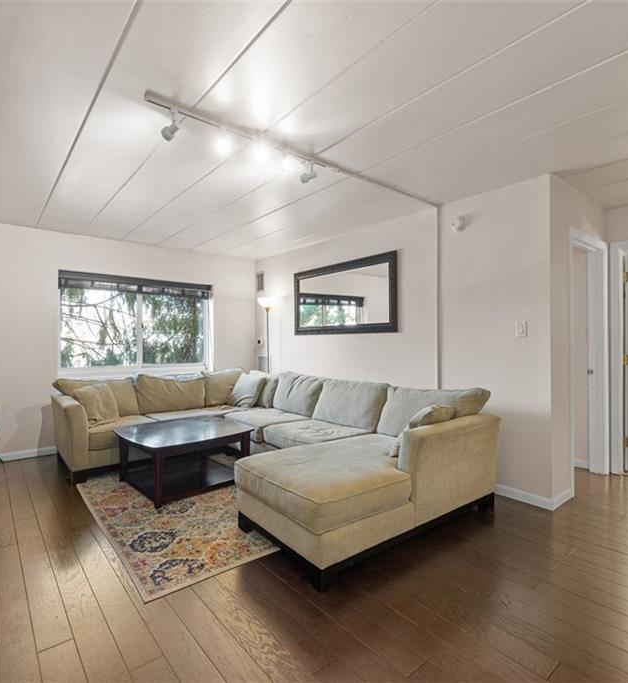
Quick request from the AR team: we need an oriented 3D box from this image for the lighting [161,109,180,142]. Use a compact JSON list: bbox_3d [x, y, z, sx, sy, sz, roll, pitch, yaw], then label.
[{"bbox_3d":[-0.723,-1.088,2.006,0.110,0.155,0.075,0,0,26],"label":"lighting"}]

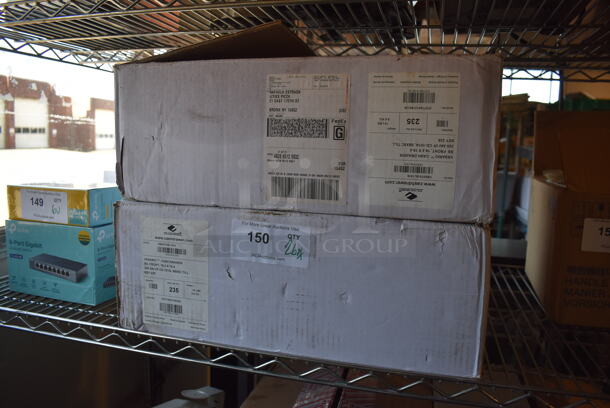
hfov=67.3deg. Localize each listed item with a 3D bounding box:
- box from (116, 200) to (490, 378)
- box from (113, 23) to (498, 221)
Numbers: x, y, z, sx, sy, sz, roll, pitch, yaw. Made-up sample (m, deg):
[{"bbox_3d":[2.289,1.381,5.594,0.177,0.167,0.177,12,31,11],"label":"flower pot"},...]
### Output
[{"bbox_3d":[0.032,0.073,0.816,0.483,0.182,0.475,3,7,15],"label":"box"},{"bbox_3d":[0.040,-0.120,0.792,0.482,0.208,0.475,3,7,15],"label":"box"}]

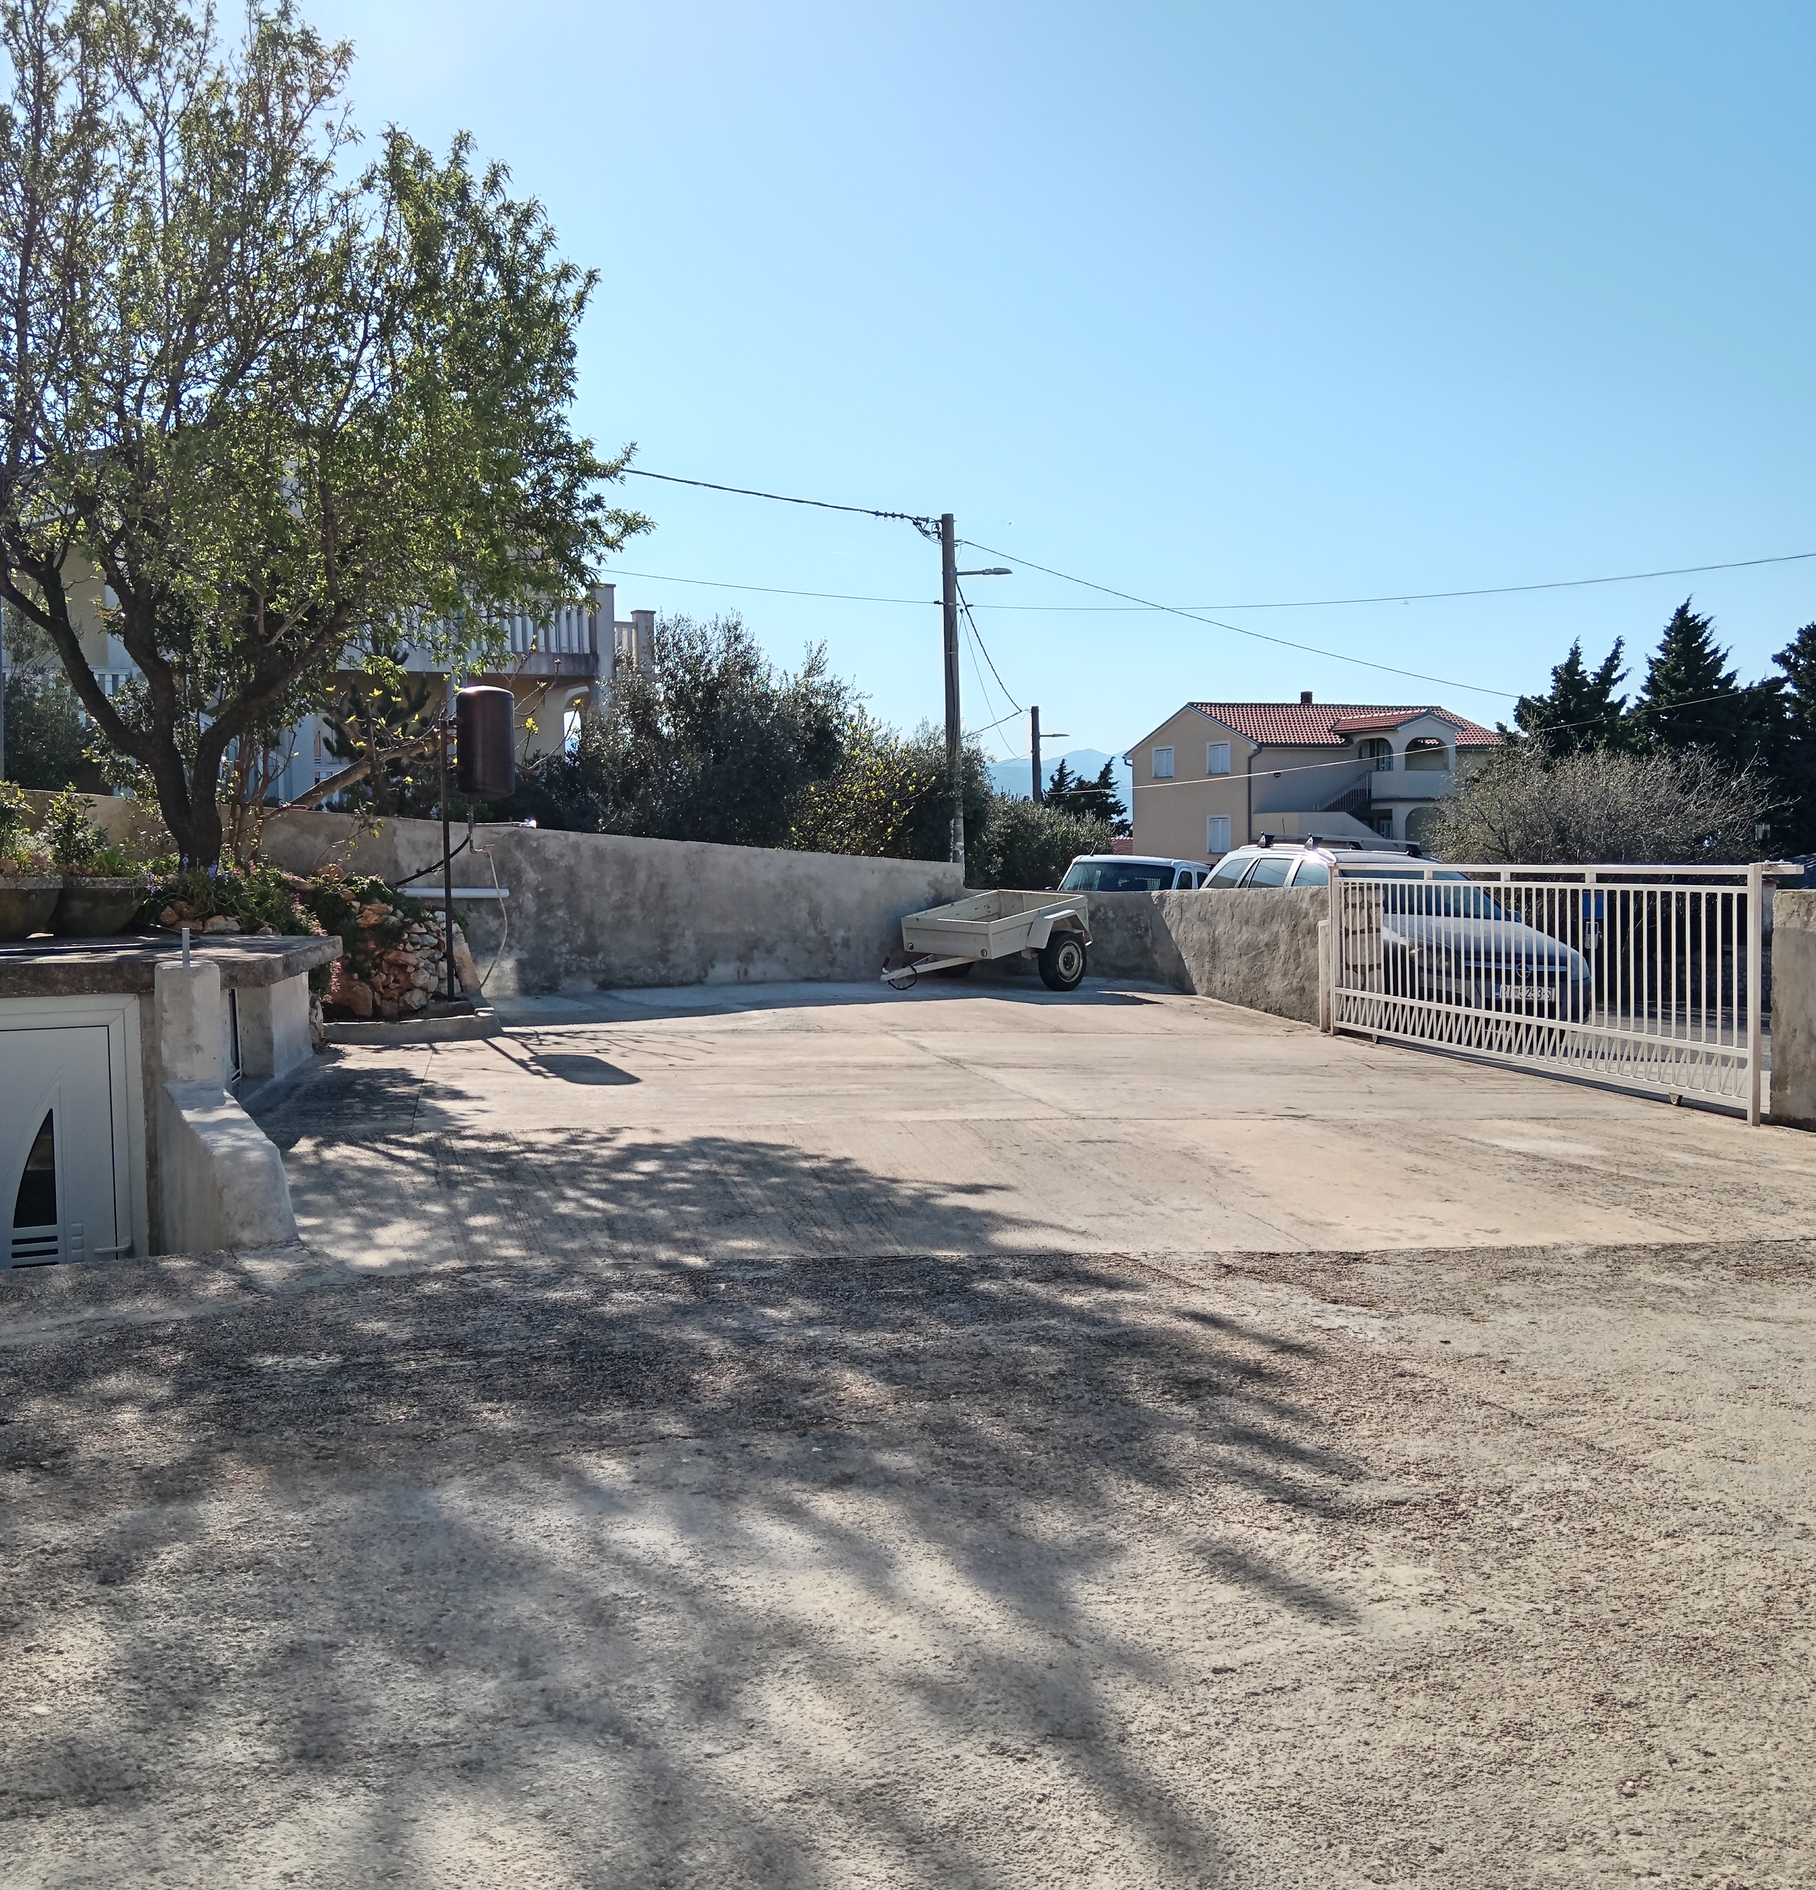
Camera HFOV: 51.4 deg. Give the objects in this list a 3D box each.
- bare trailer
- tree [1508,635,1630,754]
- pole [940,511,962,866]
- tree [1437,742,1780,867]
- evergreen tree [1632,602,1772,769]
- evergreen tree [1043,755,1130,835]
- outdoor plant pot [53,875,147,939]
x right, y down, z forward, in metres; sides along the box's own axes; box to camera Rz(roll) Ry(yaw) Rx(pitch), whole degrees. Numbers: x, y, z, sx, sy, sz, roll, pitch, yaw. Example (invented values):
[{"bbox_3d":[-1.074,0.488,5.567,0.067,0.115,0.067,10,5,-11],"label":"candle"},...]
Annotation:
[{"bbox_3d":[0.546,-0.039,17.400,1.420,0.900,2.350,4,10,43],"label":"bare trailer"},{"bbox_3d":[17.500,-4.532,50.000,3.500,7.100,3.500,-1,2,0],"label":"tree"},{"bbox_3d":[0.790,-3.854,33.000,0.280,7.450,0.280,-1,2,0],"label":"pole"},{"bbox_3d":[9.280,-1.191,25.000,4.700,2.900,4.400,-1,2,0],"label":"tree"},{"bbox_3d":[21.000,-5.099,50.000,4.200,8.100,4.200,-1,2,0],"label":"evergreen tree"},{"bbox_3d":[7.570,-4.334,80.000,4.000,7.500,4.000,-1,2,0],"label":"evergreen tree"},{"bbox_3d":[-5.700,-0.273,13.300,0.660,0.450,0.660,-1,2,0],"label":"outdoor plant pot"}]

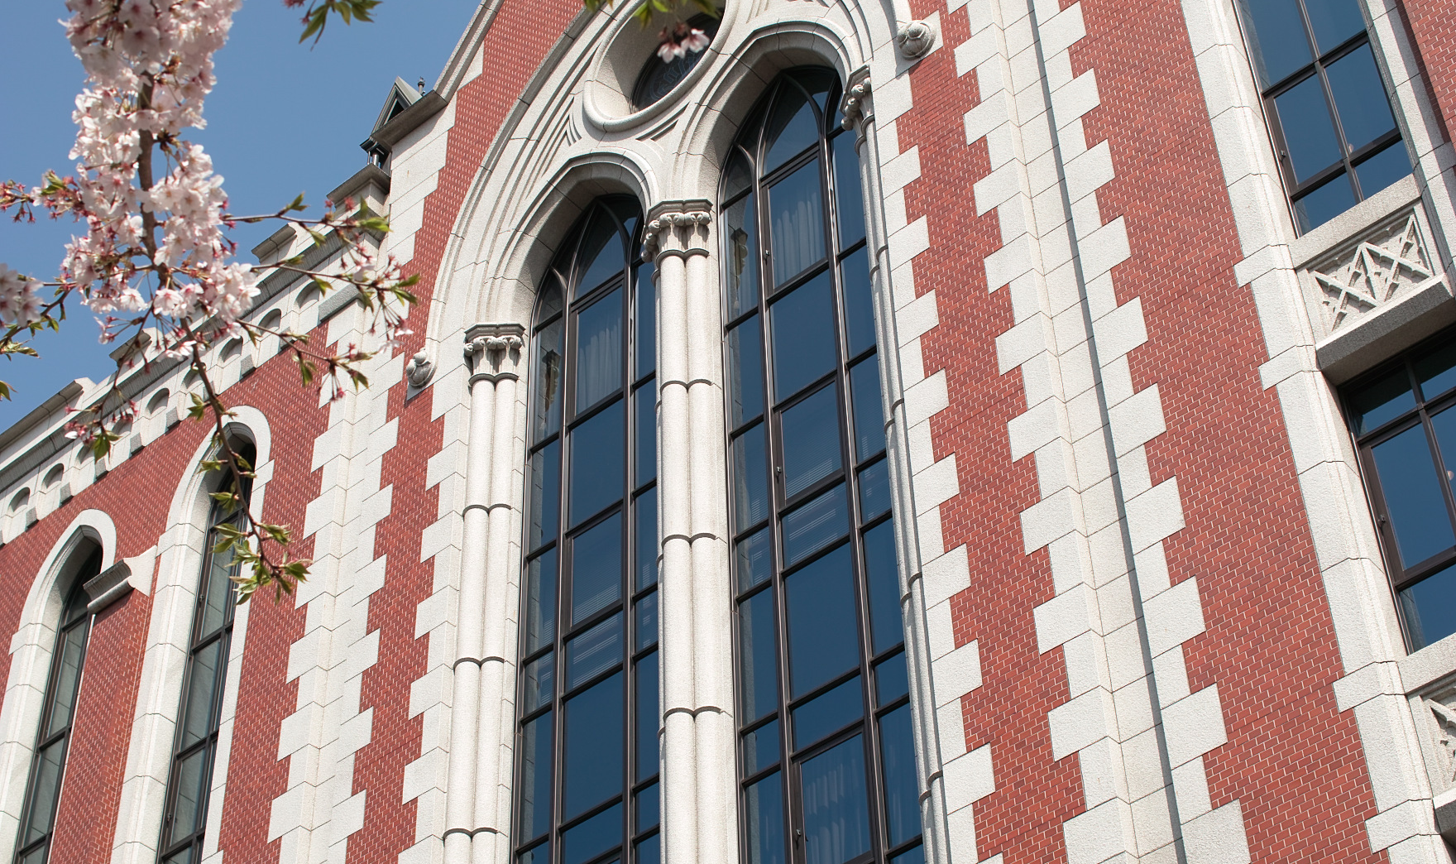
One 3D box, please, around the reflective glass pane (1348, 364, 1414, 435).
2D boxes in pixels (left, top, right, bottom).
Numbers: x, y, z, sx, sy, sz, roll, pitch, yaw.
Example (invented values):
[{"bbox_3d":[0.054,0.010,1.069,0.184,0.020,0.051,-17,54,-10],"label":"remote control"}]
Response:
[{"bbox_3d":[5.182,-0.252,19.818,0.538,0.568,0.050,-31,-50,27],"label":"reflective glass pane"}]

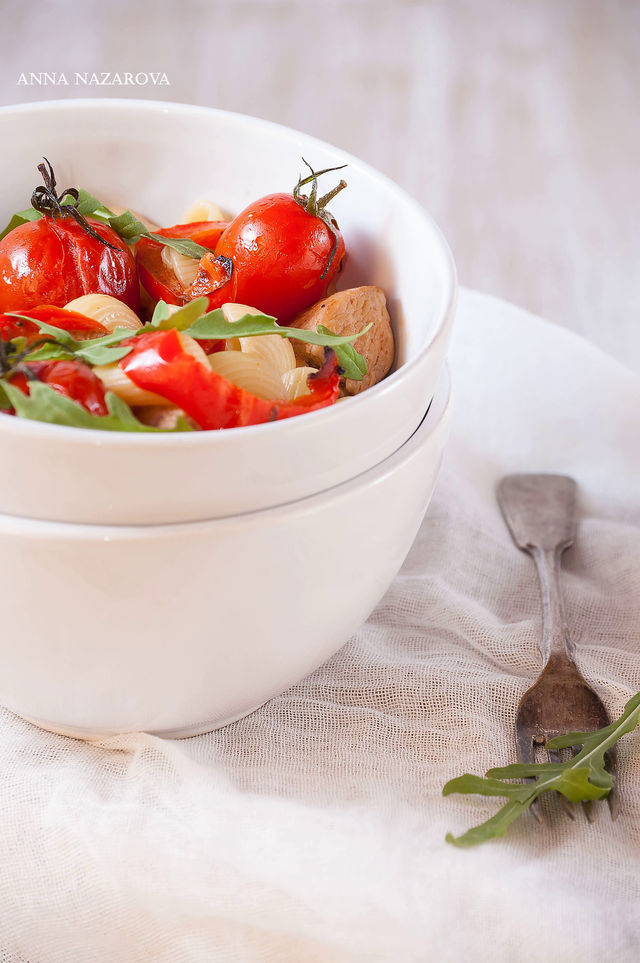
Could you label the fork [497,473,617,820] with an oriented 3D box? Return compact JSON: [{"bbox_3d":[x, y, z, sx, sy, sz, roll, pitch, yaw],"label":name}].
[{"bbox_3d":[0.064,0.040,0.840,0.025,0.019,0.175,0,29,0],"label":"fork"}]

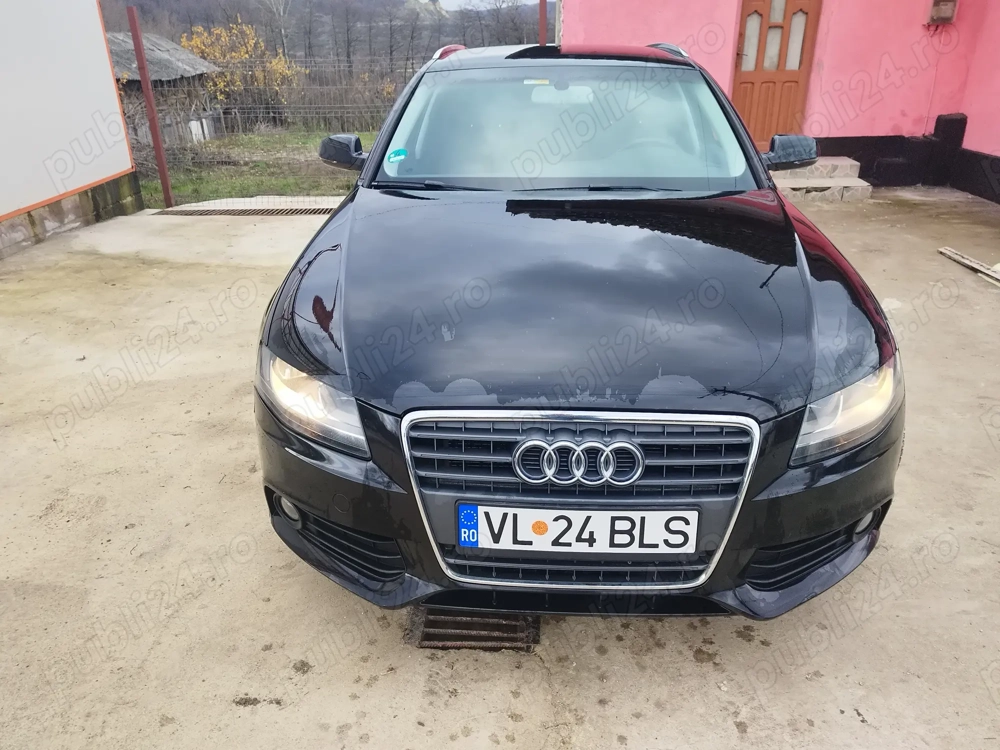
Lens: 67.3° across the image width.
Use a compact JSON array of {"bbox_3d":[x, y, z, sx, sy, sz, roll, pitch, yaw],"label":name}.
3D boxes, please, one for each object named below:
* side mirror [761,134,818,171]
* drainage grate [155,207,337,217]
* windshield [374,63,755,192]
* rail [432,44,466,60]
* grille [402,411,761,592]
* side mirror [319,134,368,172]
[{"bbox_3d":[1.149,-0.889,2.986,0.225,0.135,0.140,1,25,3],"label":"side mirror"},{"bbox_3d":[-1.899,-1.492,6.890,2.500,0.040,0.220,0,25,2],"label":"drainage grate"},{"bbox_3d":[0.249,-0.951,2.899,1.460,0.180,0.870,1,55,3],"label":"windshield"},{"bbox_3d":[-0.248,-1.805,4.164,0.060,0.100,1.850,1,25,3],"label":"rail"},{"bbox_3d":[0.173,0.273,1.674,0.785,0.440,0.120,1,17,3],"label":"grille"},{"bbox_3d":[-0.639,-0.913,3.075,0.225,0.135,0.140,1,25,3],"label":"side mirror"}]

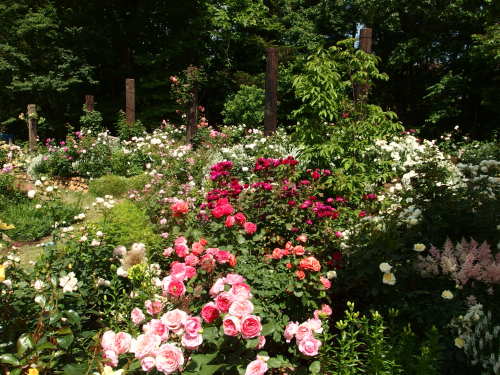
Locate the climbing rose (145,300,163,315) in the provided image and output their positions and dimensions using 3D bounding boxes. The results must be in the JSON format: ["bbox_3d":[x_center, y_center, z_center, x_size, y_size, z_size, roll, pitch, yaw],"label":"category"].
[{"bbox_3d":[-0.401,0.498,1.680,0.072,0.051,0.070,-1,10,-14],"label":"climbing rose"}]

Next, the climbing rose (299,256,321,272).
[{"bbox_3d":[0.309,0.400,2.100,0.114,0.077,0.080,2,10,9],"label":"climbing rose"}]

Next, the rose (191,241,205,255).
[{"bbox_3d":[-0.299,0.341,2.300,0.080,0.074,0.068,-1,10,-8],"label":"rose"}]

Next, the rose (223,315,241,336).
[{"bbox_3d":[-0.075,0.563,1.650,0.073,0.084,0.070,0,10,0],"label":"rose"}]

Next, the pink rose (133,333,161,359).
[{"bbox_3d":[-0.389,0.594,1.520,0.102,0.085,0.098,-2,10,-15],"label":"pink rose"}]

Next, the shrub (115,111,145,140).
[{"bbox_3d":[-2.980,-1.533,10.000,0.742,0.779,0.705,-2,10,-16],"label":"shrub"}]

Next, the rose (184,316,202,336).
[{"bbox_3d":[-0.231,0.567,1.650,0.073,0.076,0.070,-3,11,-18],"label":"rose"}]

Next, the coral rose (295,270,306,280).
[{"bbox_3d":[0.293,0.511,2.350,0.068,0.051,0.065,2,10,8],"label":"coral rose"}]

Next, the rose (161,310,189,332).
[{"bbox_3d":[-0.299,0.526,1.600,0.107,0.083,0.103,-1,10,-11],"label":"rose"}]

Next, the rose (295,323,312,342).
[{"bbox_3d":[0.227,0.610,1.700,0.075,0.082,0.070,0,8,0],"label":"rose"}]

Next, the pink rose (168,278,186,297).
[{"bbox_3d":[-0.350,0.485,1.950,0.085,0.085,0.075,-1,8,-9],"label":"pink rose"}]

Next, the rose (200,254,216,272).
[{"bbox_3d":[-0.221,0.404,2.150,0.085,0.090,0.080,-1,8,-6],"label":"rose"}]

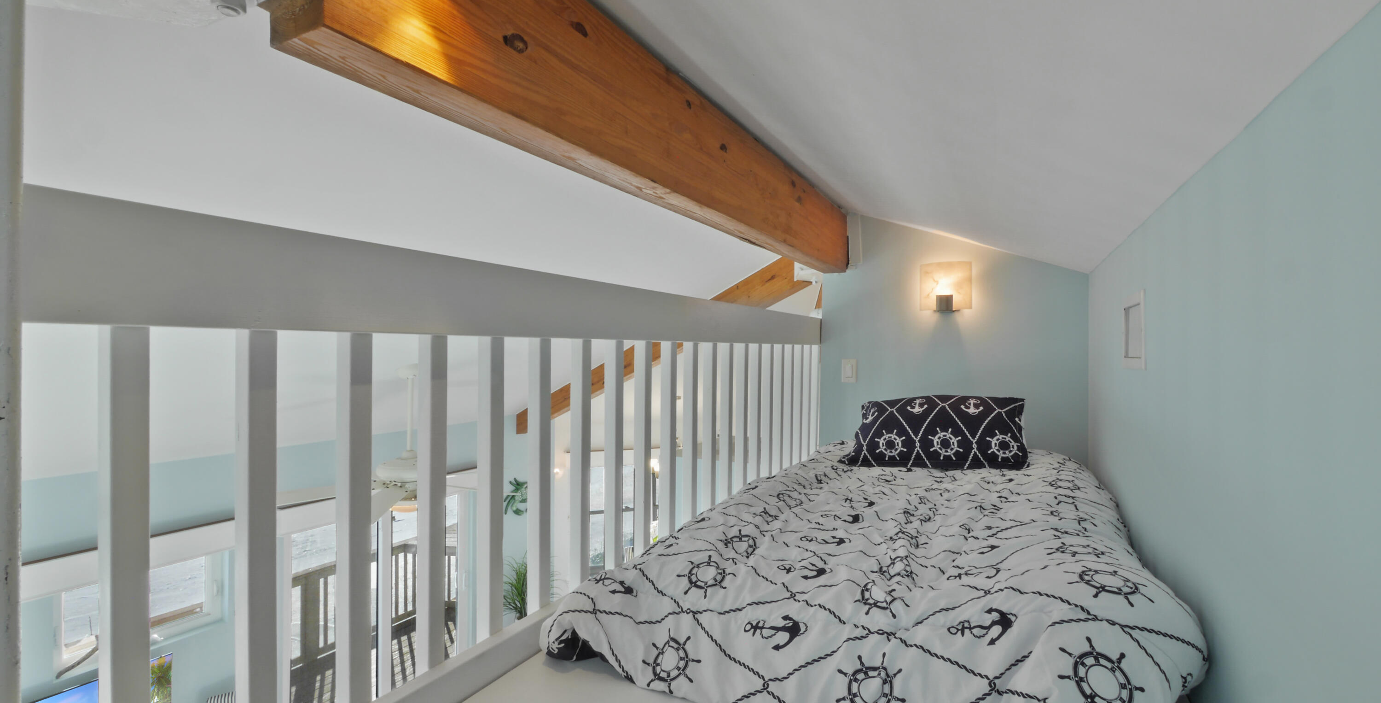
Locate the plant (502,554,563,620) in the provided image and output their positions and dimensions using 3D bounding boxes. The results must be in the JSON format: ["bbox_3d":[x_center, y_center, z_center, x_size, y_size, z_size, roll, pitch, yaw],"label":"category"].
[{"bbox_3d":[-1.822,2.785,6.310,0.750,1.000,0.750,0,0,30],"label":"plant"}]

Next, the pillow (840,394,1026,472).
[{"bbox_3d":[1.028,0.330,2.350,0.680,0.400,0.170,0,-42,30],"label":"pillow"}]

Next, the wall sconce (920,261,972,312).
[{"bbox_3d":[1.161,-0.295,2.550,0.210,0.220,0.100,0,0,30],"label":"wall sconce"}]

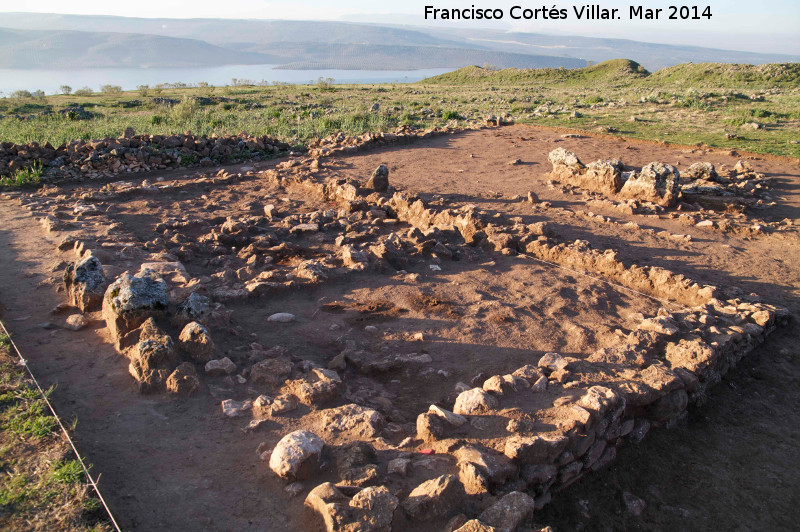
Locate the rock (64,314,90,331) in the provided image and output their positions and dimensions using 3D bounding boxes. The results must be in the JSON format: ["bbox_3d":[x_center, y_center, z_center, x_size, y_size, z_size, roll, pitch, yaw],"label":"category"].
[{"bbox_3d":[-3.148,0.555,5.412,0.188,0.127,0.160,-14,26,-31],"label":"rock"}]

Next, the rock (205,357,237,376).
[{"bbox_3d":[-1.452,0.813,4.494,0.246,0.126,0.160,-8,23,-19],"label":"rock"}]

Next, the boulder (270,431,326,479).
[{"bbox_3d":[-0.644,1.178,3.462,0.332,0.222,0.282,-14,26,-30],"label":"boulder"}]

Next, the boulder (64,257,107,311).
[{"bbox_3d":[-3.243,0.186,5.713,0.333,0.587,0.266,-13,25,-29],"label":"boulder"}]

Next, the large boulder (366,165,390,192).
[{"bbox_3d":[-0.404,-1.617,10.204,0.422,0.478,0.338,-1,22,-2],"label":"large boulder"}]

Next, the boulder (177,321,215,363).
[{"bbox_3d":[-1.707,0.641,4.660,0.276,0.319,0.262,-9,24,-21],"label":"boulder"}]

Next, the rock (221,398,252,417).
[{"bbox_3d":[-1.230,1.071,4.191,0.224,0.081,0.112,-8,23,-18],"label":"rock"}]

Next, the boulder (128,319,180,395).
[{"bbox_3d":[-1.879,0.683,4.239,0.324,0.558,0.405,-11,24,-25],"label":"boulder"}]

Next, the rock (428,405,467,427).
[{"bbox_3d":[0.323,1.014,3.768,0.257,0.105,0.129,-5,23,-13],"label":"rock"}]

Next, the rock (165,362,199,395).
[{"bbox_3d":[-1.723,0.901,4.411,0.234,0.235,0.199,-10,24,-23],"label":"rock"}]

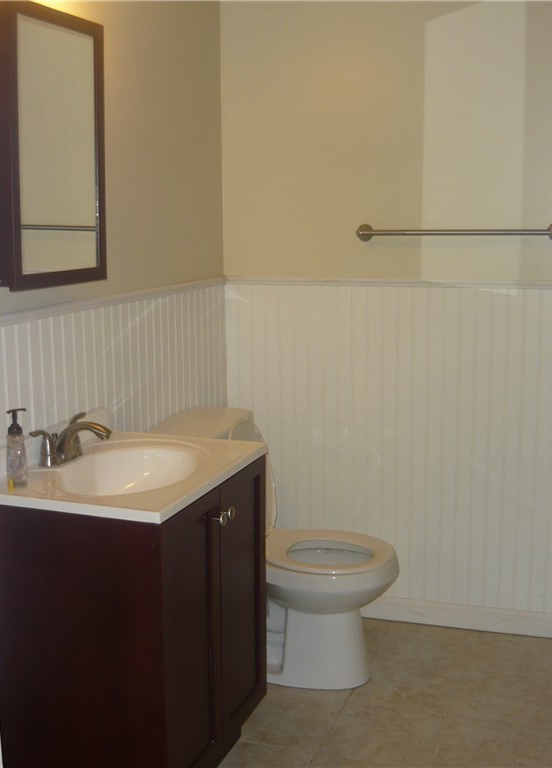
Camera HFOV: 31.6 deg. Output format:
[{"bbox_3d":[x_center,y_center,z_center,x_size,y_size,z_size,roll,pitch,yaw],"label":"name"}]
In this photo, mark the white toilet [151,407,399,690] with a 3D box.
[{"bbox_3d":[0.011,0.520,3.014,0.745,0.780,0.470,3,10,19],"label":"white toilet"}]

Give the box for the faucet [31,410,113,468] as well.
[{"bbox_3d":[-0.468,0.138,2.328,0.175,0.100,0.240,3,10,19],"label":"faucet"}]

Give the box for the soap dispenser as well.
[{"bbox_3d":[-0.563,0.138,2.119,0.053,0.170,0.051,-4,10,-22],"label":"soap dispenser"}]

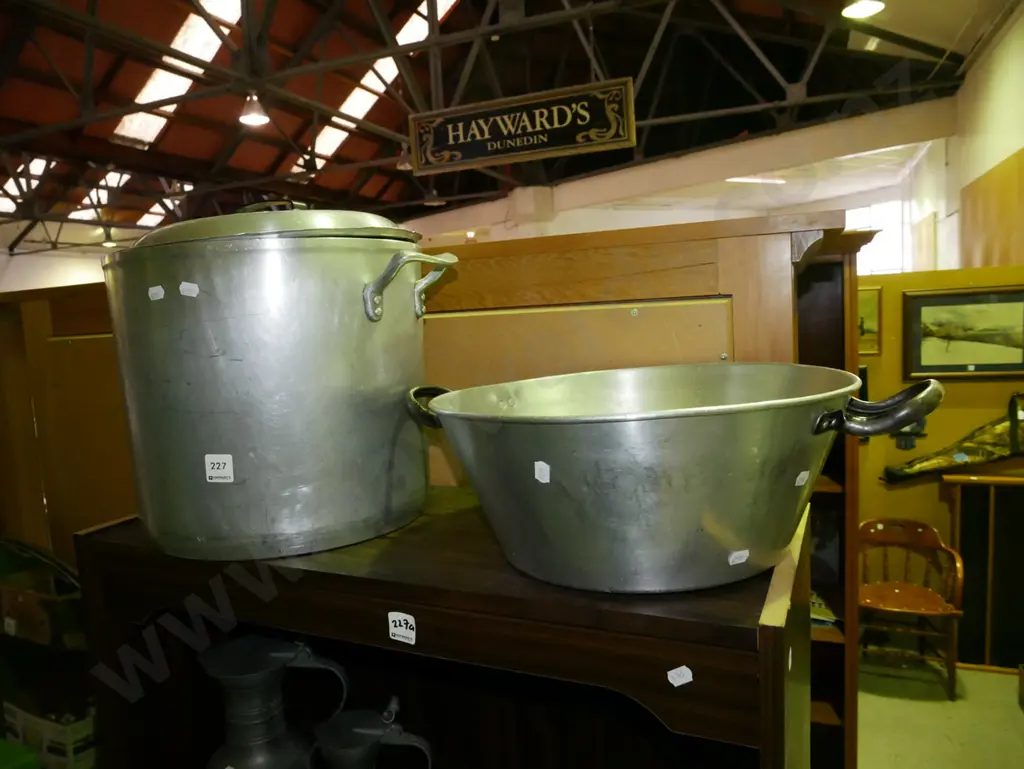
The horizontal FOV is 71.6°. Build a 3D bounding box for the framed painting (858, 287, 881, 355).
[{"bbox_3d":[1.809,-0.325,3.855,0.360,0.378,0.030,-1,6,22],"label":"framed painting"}]

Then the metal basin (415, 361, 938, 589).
[{"bbox_3d":[0.128,0.081,0.742,0.550,0.164,0.430,0,6,31],"label":"metal basin"}]

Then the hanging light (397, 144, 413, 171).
[{"bbox_3d":[-1.747,-3.739,11.674,0.330,0.380,0.330,-3,5,0],"label":"hanging light"}]

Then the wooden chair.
[{"bbox_3d":[1.976,1.111,3.616,0.540,0.765,0.530,-1,6,22],"label":"wooden chair"}]

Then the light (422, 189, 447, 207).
[{"bbox_3d":[-1.594,-3.887,14.700,0.430,0.340,0.430,-3,5,0],"label":"light"}]

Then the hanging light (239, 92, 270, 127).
[{"bbox_3d":[-3.090,-3.343,8.540,0.360,0.350,0.360,-1,6,22],"label":"hanging light"}]

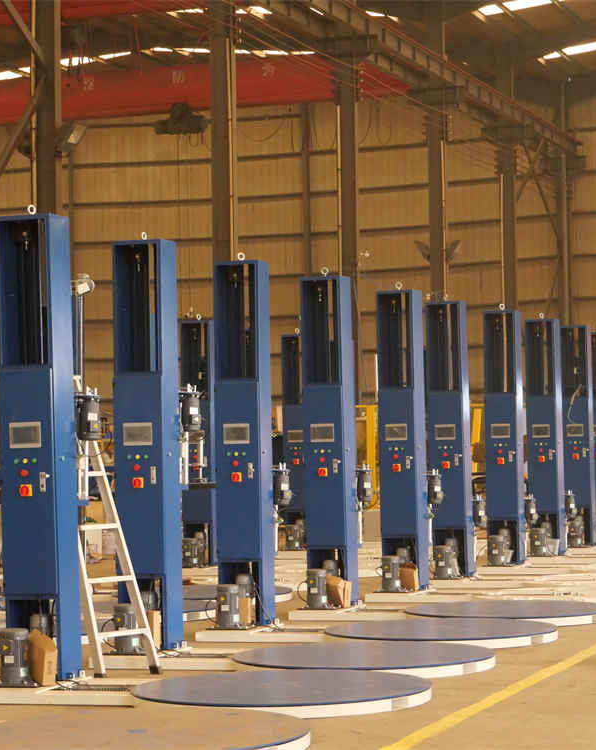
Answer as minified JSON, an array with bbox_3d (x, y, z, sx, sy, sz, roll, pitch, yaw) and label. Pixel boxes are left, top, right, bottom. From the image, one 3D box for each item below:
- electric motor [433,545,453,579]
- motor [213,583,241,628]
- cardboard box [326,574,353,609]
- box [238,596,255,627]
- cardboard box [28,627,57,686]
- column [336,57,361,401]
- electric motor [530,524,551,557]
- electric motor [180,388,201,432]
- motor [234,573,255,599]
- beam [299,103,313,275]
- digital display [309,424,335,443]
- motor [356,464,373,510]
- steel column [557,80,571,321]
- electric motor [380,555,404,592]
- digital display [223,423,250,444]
[{"bbox_3d":[1.394,1.808,19.574,0.169,0.308,0.199,-2,-2,22],"label":"electric motor"},{"bbox_3d":[-0.511,1.688,14.751,0.165,0.315,0.185,-2,-2,22],"label":"motor"},{"bbox_3d":[0.336,1.755,16.330,0.180,0.240,0.090,-3,-2,38],"label":"cardboard box"},{"bbox_3d":[-0.374,1.726,14.758,0.095,0.214,0.095,-2,-2,30],"label":"box"},{"bbox_3d":[-1.438,1.604,11.430,0.120,0.300,0.140,-1,-2,-21],"label":"cardboard box"},{"bbox_3d":[1.067,-1.752,38.949,0.380,8.900,0.280,-2,-2,21],"label":"column"},{"bbox_3d":[2.755,1.887,22.915,0.190,0.310,0.200,-2,-2,21],"label":"electric motor"},{"bbox_3d":[-0.713,0.238,13.533,0.149,0.298,0.169,0,-2,-23],"label":"electric motor"},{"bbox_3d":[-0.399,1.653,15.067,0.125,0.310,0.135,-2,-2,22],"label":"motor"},{"bbox_3d":[0.331,-2.769,60.605,0.220,12.480,0.280,-2,-2,21],"label":"beam"},{"bbox_3d":[0.206,0.475,16.466,0.205,0.147,0.040,-2,-2,21],"label":"digital display"},{"bbox_3d":[0.553,0.919,16.750,0.120,0.350,0.135,0,-2,-25],"label":"motor"},{"bbox_3d":[7.696,-2.561,57.946,0.380,11.530,0.280,-2,-2,21],"label":"steel column"},{"bbox_3d":[0.824,1.767,17.991,0.165,0.315,0.185,-2,-2,22],"label":"electric motor"},{"bbox_3d":[-0.449,0.438,14.935,0.205,0.147,0.040,-2,-2,21],"label":"digital display"}]

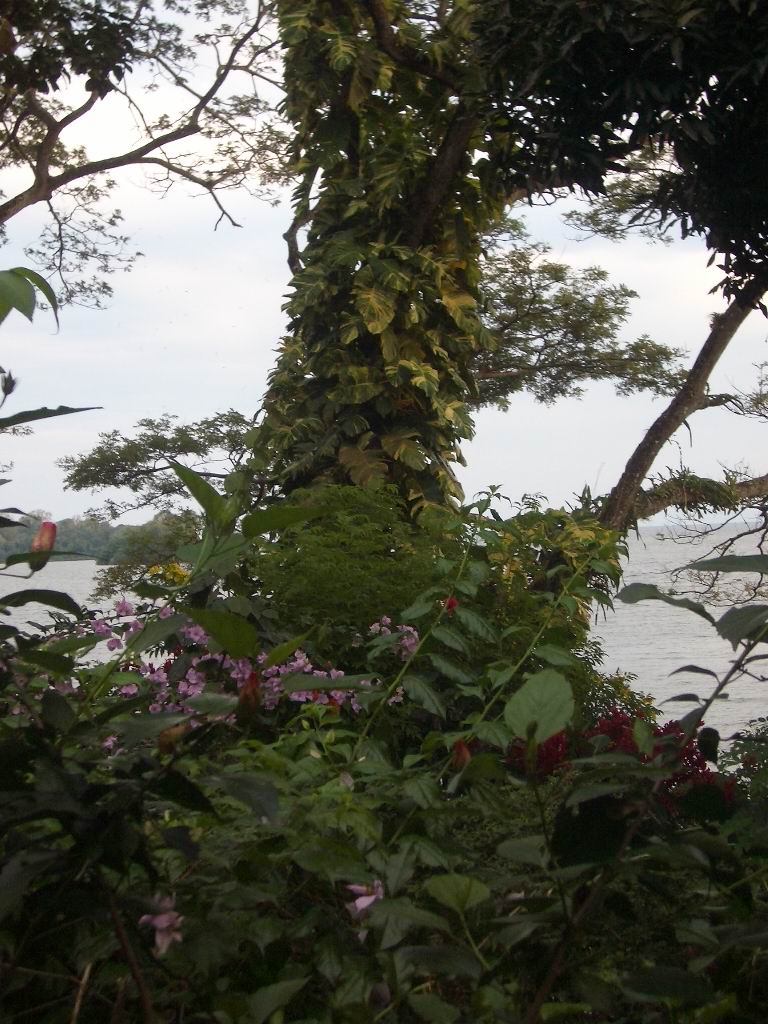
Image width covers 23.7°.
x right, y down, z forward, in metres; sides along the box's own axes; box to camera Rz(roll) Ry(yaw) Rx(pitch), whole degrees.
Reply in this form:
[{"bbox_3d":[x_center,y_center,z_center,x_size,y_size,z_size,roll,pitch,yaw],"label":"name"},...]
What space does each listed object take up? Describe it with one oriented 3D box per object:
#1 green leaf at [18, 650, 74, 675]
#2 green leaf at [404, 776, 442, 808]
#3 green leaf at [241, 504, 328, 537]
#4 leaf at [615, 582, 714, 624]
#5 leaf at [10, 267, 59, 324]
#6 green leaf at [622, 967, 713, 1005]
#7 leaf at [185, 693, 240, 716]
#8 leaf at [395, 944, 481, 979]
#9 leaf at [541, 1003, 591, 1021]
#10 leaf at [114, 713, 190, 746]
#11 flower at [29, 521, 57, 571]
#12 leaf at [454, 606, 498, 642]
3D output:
[{"bbox_3d":[-0.368,0.164,2.000,0.061,0.025,0.042,-2,-1,0],"label":"green leaf"},{"bbox_3d":[0.059,0.419,2.750,0.050,0.070,0.016,-8,-38,-14],"label":"green leaf"},{"bbox_3d":[-0.108,0.009,2.000,0.100,0.015,0.045,-13,-30,-6],"label":"green leaf"},{"bbox_3d":[0.299,0.096,1.950,0.107,0.030,0.055,11,0,0],"label":"leaf"},{"bbox_3d":[-0.372,-0.228,1.950,0.022,0.082,0.038,-41,-6,6],"label":"leaf"},{"bbox_3d":[0.301,0.503,1.950,0.096,0.039,0.060,-2,-1,0],"label":"green leaf"},{"bbox_3d":[-0.193,0.215,2.050,0.064,0.013,0.042,-6,31,-17],"label":"leaf"},{"bbox_3d":[0.061,0.516,2.100,0.100,0.020,0.050,17,35,12],"label":"leaf"},{"bbox_3d":[0.204,0.558,2.050,0.058,0.020,0.040,-2,-1,0],"label":"leaf"},{"bbox_3d":[-0.246,0.231,1.950,0.090,0.016,0.046,-9,32,-15],"label":"leaf"},{"bbox_3d":[-0.354,0.035,1.900,0.020,0.052,0.019,18,0,0],"label":"flower"},{"bbox_3d":[0.139,0.169,2.750,0.084,0.014,0.040,39,36,12],"label":"leaf"}]

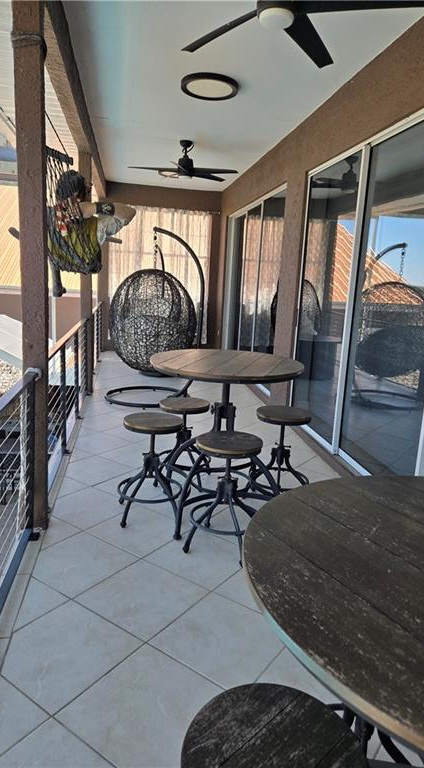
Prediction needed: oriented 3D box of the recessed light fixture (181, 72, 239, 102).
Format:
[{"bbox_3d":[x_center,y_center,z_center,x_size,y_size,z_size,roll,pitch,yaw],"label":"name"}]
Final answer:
[{"bbox_3d":[-0.016,-2.418,4.168,0.465,0.058,0.465,3,12,-1],"label":"recessed light fixture"}]

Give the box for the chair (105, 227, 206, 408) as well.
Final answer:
[{"bbox_3d":[-0.649,-0.764,5.905,1.120,1.970,1.000,5,12,8],"label":"chair"}]

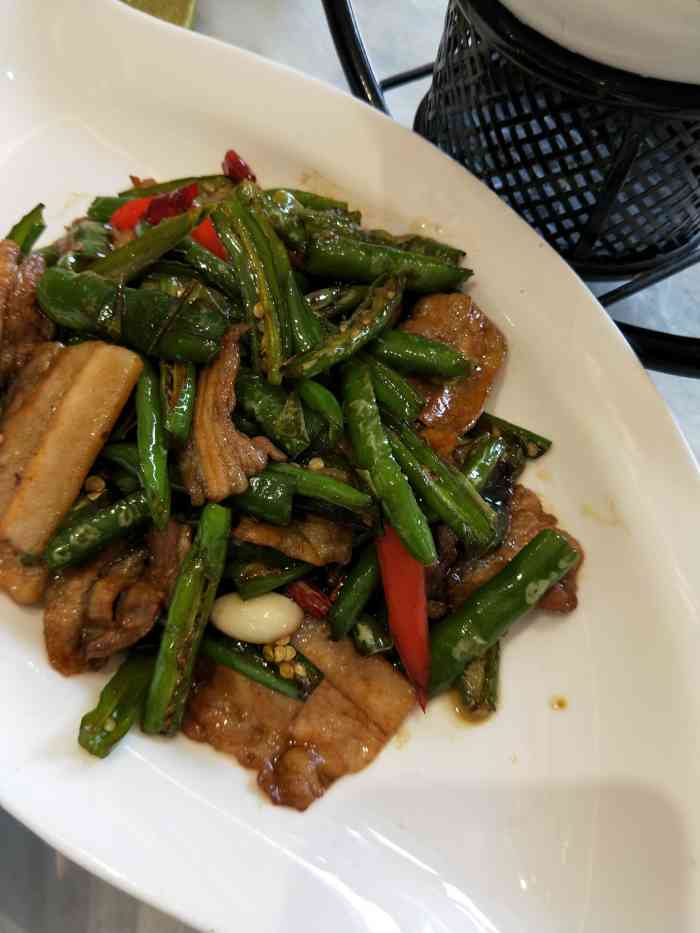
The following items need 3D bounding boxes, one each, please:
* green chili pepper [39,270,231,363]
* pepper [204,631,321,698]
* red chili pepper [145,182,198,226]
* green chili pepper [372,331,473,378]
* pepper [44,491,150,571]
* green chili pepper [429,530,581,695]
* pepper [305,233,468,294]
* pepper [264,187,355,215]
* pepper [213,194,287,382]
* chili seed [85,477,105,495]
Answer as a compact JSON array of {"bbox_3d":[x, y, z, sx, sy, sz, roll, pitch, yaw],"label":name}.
[{"bbox_3d":[-0.078,-0.054,0.239,0.064,0.014,0.020,15,63,2],"label":"green chili pepper"},{"bbox_3d":[-0.029,0.060,0.206,0.037,0.006,0.010,16,63,6],"label":"pepper"},{"bbox_3d":[-0.071,-0.106,0.271,0.008,0.006,0.026,40,63,14],"label":"red chili pepper"},{"bbox_3d":[0.026,-0.042,0.255,0.043,0.011,0.012,12,63,-13],"label":"green chili pepper"},{"bbox_3d":[-0.080,0.019,0.221,0.039,0.007,0.008,-35,72,-25],"label":"pepper"},{"bbox_3d":[0.049,0.045,0.215,0.063,0.012,0.013,-38,73,-17],"label":"green chili pepper"},{"bbox_3d":[0.015,-0.080,0.266,0.065,0.013,0.016,5,63,-8],"label":"pepper"},{"bbox_3d":[-0.016,-0.114,0.291,0.037,0.007,0.009,6,63,-11],"label":"pepper"},{"bbox_3d":[-0.037,-0.066,0.246,0.013,0.007,0.086,-13,63,-11],"label":"pepper"},{"bbox_3d":[-0.086,0.006,0.229,0.006,0.002,0.005,0,64,-5],"label":"chili seed"}]

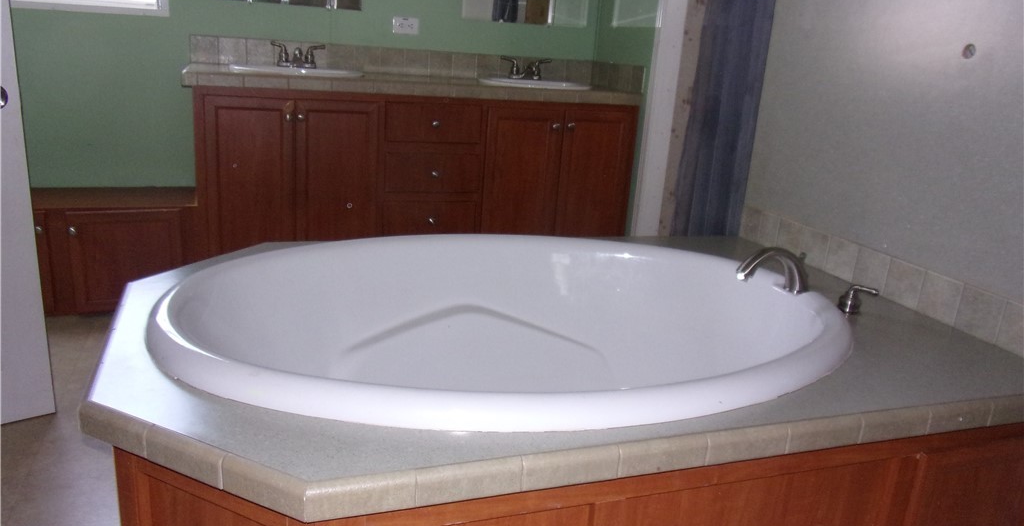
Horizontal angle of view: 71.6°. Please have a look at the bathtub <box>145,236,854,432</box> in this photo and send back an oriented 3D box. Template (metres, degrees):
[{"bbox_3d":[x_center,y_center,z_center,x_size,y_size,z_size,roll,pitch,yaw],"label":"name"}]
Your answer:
[{"bbox_3d":[0.004,0.298,1.683,1.531,0.480,1.066,-1,17,-16],"label":"bathtub"}]

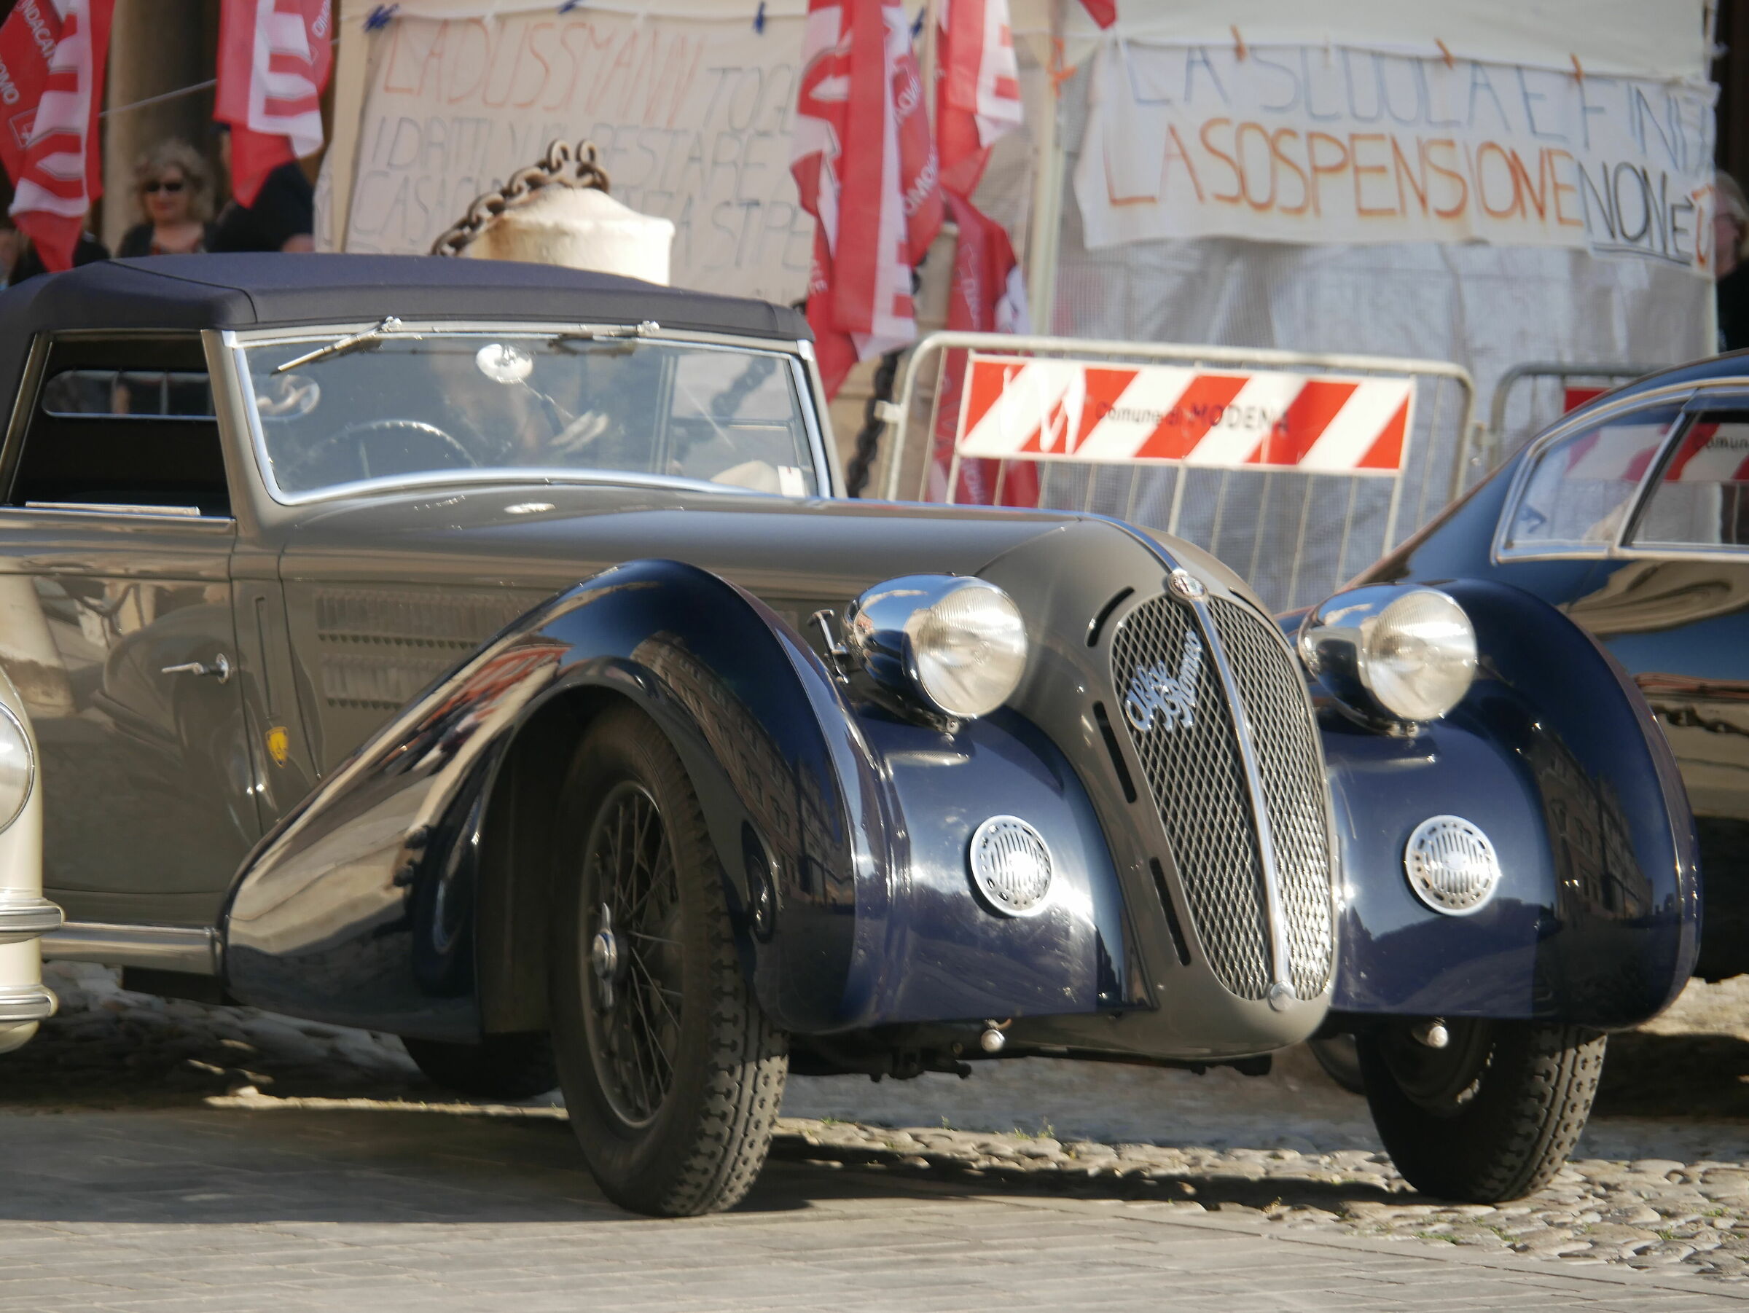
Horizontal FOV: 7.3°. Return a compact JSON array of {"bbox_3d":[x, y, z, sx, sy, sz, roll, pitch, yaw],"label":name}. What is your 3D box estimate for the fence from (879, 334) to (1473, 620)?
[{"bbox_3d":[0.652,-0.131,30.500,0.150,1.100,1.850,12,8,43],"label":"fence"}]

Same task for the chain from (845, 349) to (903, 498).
[{"bbox_3d":[0.002,-0.520,30.400,0.140,0.360,0.080,1,1,-40],"label":"chain"}]

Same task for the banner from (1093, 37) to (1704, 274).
[{"bbox_3d":[1.219,-1.166,32.000,2.100,0.470,0.040,1,1,-45],"label":"banner"}]

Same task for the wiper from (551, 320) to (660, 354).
[{"bbox_3d":[-0.422,-0.520,21.833,0.230,0.050,0.040,-9,-19,-35],"label":"wiper"}]

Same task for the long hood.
[{"bbox_3d":[-0.098,-0.143,20.917,0.980,0.220,1.600,1,1,-32],"label":"long hood"}]

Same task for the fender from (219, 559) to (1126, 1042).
[{"bbox_3d":[-0.317,0.192,20.253,0.660,0.675,1.600,1,1,-32],"label":"fender"}]

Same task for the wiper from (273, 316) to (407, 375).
[{"bbox_3d":[-0.838,-0.496,21.555,0.280,0.050,0.040,-23,-11,-39],"label":"wiper"}]

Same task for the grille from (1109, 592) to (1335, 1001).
[{"bbox_3d":[0.509,0.218,19.931,0.310,0.640,0.130,1,-22,-32],"label":"grille"}]

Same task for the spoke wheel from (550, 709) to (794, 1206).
[{"bbox_3d":[-0.295,0.437,19.850,0.160,0.745,0.745,2,1,-17],"label":"spoke wheel"}]

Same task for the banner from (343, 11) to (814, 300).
[{"bbox_3d":[-0.615,-1.104,30.800,1.550,0.690,0.040,1,1,-43],"label":"banner"}]

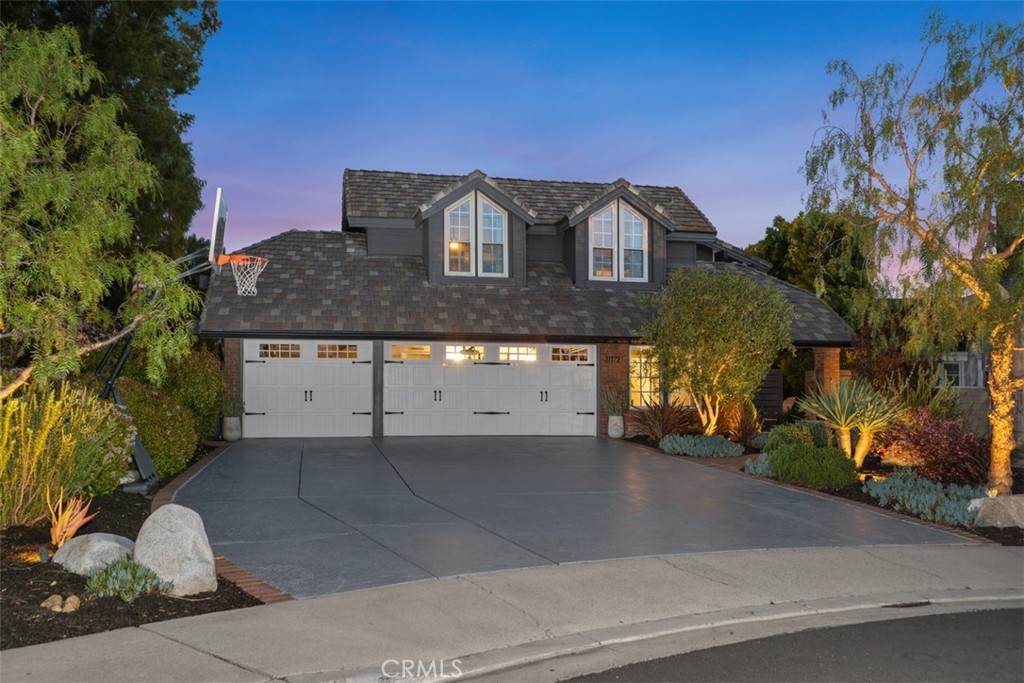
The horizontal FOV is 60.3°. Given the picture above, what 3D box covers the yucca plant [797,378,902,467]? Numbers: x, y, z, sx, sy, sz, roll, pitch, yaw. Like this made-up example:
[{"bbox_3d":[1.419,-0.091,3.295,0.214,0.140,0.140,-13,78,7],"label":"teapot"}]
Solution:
[{"bbox_3d":[4.860,1.167,12.700,1.500,1.250,1.350,0,-3,0],"label":"yucca plant"}]

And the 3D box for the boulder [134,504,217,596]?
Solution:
[{"bbox_3d":[-2.385,1.480,6.250,0.550,0.620,0.480,1,-3,-14],"label":"boulder"}]

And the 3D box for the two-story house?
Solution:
[{"bbox_3d":[-0.180,-1.050,25.100,15.000,7.100,11.000,1,-3,-10],"label":"two-story house"}]

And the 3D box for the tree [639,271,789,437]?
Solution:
[{"bbox_3d":[4.110,0.200,17.700,3.050,3.350,2.900,0,-3,0],"label":"tree"}]

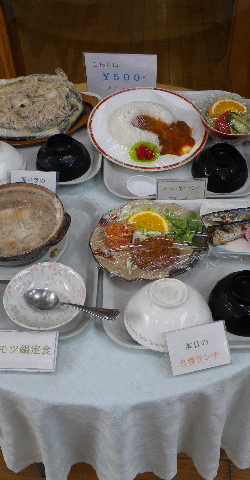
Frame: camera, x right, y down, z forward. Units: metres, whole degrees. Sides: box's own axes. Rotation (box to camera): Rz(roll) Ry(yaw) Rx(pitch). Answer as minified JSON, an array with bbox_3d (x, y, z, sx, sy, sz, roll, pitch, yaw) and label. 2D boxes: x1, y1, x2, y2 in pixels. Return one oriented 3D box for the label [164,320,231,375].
[{"bbox_3d":[0.113,0.165,0.789,0.093,0.068,0.005,-11,6,-7],"label":"label"}]

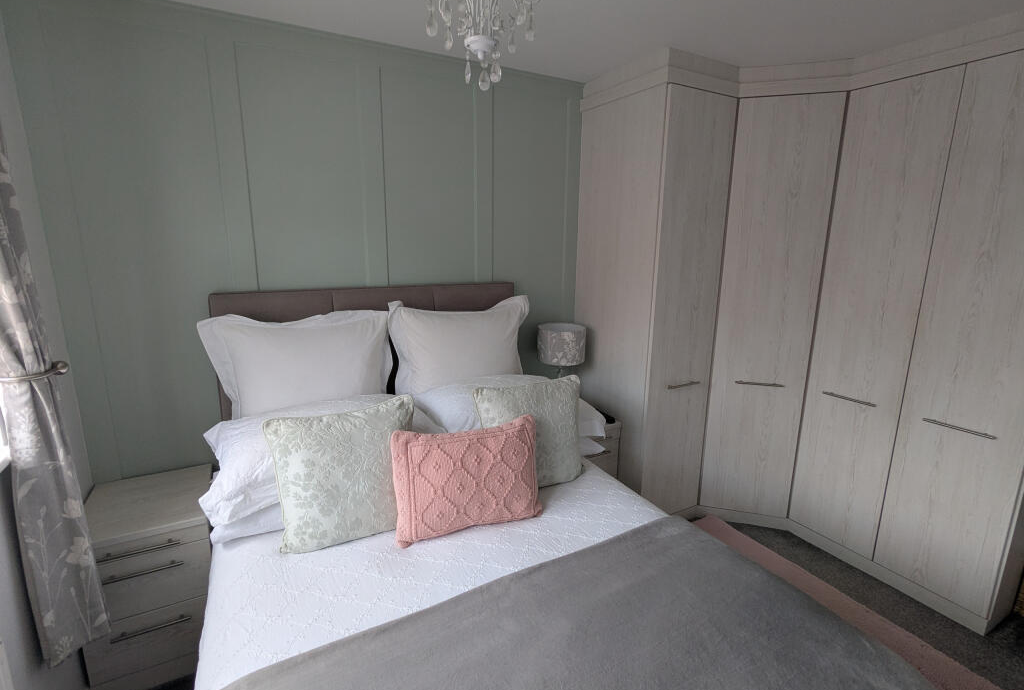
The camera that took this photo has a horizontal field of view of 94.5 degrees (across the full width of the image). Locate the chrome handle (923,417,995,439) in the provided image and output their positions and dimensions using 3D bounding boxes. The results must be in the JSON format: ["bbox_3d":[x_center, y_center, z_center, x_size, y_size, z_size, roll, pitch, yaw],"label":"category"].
[{"bbox_3d":[1.825,0.339,1.935,0.035,0.013,0.228,-6,14,-28],"label":"chrome handle"}]

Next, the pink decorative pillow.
[{"bbox_3d":[-0.138,0.442,1.581,0.490,0.357,0.140,-4,-2,-20],"label":"pink decorative pillow"}]

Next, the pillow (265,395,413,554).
[{"bbox_3d":[-0.527,0.412,1.531,0.436,0.420,0.140,-6,5,-27],"label":"pillow"}]

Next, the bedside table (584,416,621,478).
[{"bbox_3d":[0.309,0.701,2.726,0.390,0.605,0.475,-6,14,-28],"label":"bedside table"}]

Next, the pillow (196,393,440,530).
[{"bbox_3d":[-0.679,0.357,1.759,0.780,0.185,0.480,-6,23,-28],"label":"pillow"}]

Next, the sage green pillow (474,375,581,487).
[{"bbox_3d":[0.079,0.350,1.863,0.434,0.417,0.140,-5,3,-23],"label":"sage green pillow"}]

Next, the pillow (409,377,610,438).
[{"bbox_3d":[-0.040,0.290,2.105,0.760,0.185,0.480,-6,23,-28],"label":"pillow"}]

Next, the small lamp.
[{"bbox_3d":[0.265,0.161,2.599,0.250,0.505,0.250,-6,14,-28],"label":"small lamp"}]

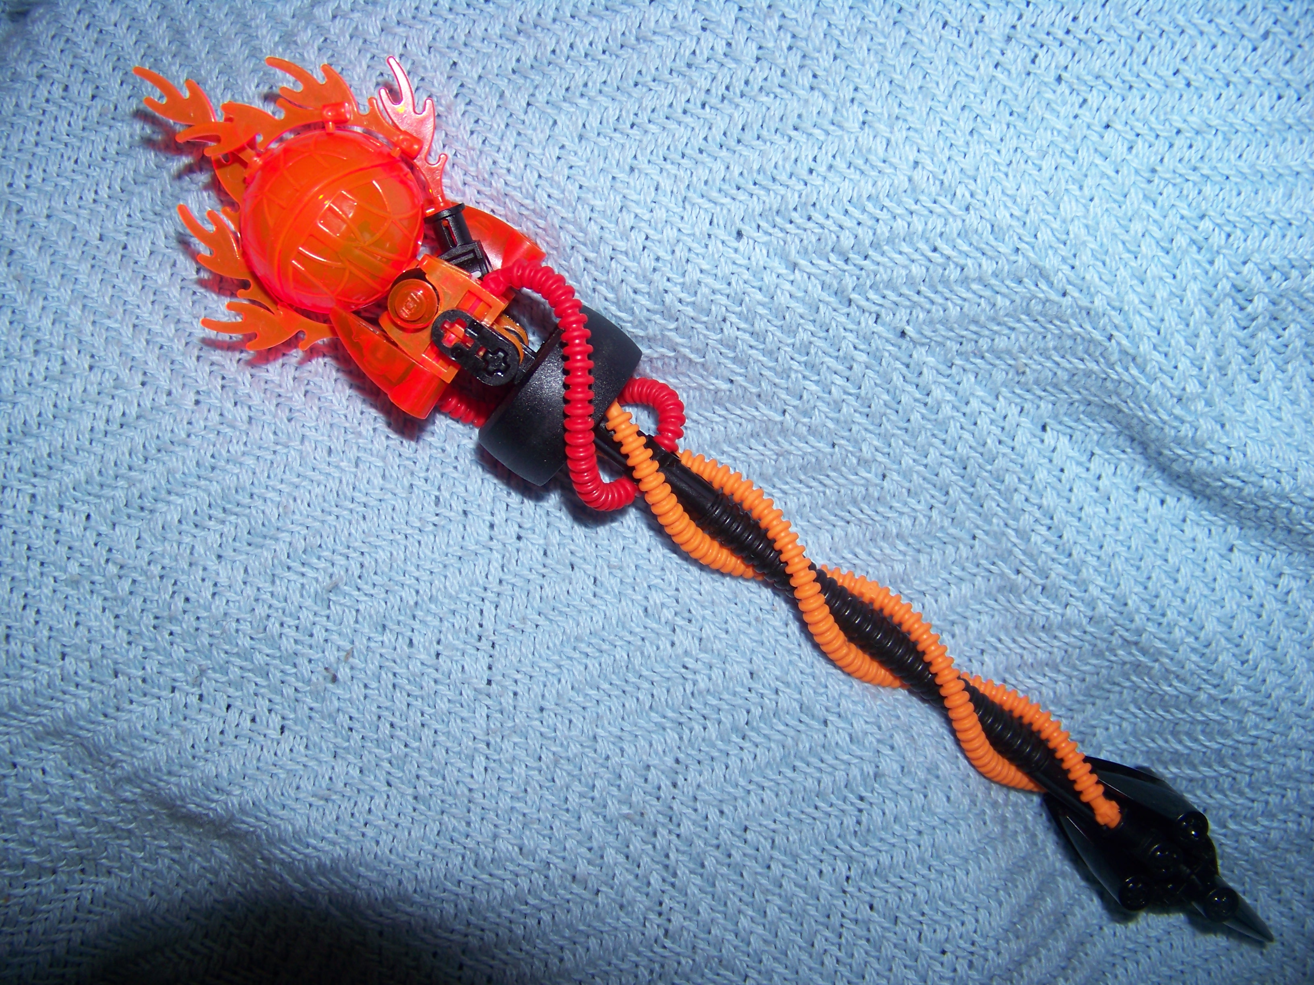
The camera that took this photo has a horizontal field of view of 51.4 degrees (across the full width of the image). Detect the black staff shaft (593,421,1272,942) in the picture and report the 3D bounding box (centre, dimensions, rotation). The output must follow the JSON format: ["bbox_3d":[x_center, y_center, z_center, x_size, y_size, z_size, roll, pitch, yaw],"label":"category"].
[{"bbox_3d":[0.051,0.035,0.243,0.157,0.016,0.022,37,90,-6],"label":"black staff shaft"}]

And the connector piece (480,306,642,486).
[{"bbox_3d":[-0.017,-0.017,0.234,0.014,0.030,0.030,37,90,-6],"label":"connector piece"}]

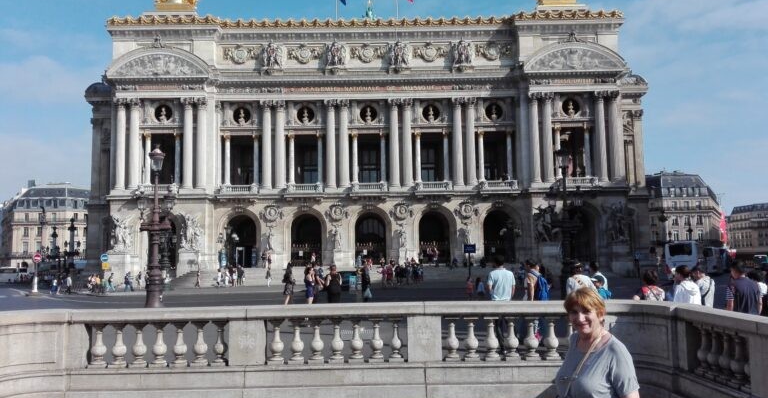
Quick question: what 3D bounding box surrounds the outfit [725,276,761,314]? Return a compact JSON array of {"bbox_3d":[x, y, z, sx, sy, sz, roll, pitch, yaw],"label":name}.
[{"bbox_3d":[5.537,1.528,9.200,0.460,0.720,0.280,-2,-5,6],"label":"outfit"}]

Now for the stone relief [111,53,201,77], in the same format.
[{"bbox_3d":[-24.359,-14.373,64.490,9.620,2.650,0.600,-1,-5,-2],"label":"stone relief"}]

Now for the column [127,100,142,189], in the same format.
[{"bbox_3d":[-28.256,-6.274,67.906,1.400,10.461,1.400,-1,-6,0],"label":"column"}]

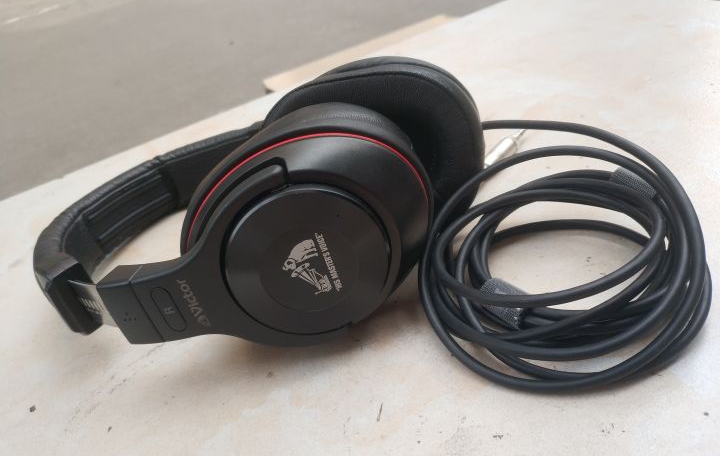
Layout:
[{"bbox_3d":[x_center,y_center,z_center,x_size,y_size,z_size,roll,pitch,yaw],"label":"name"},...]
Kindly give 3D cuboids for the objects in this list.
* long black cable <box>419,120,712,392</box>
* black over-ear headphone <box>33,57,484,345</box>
[{"bbox_3d":[0.080,-0.004,0.285,0.114,0.039,0.162,-4,33,2],"label":"long black cable"},{"bbox_3d":[-0.040,-0.014,0.287,0.183,0.082,0.133,-9,31,15],"label":"black over-ear headphone"}]

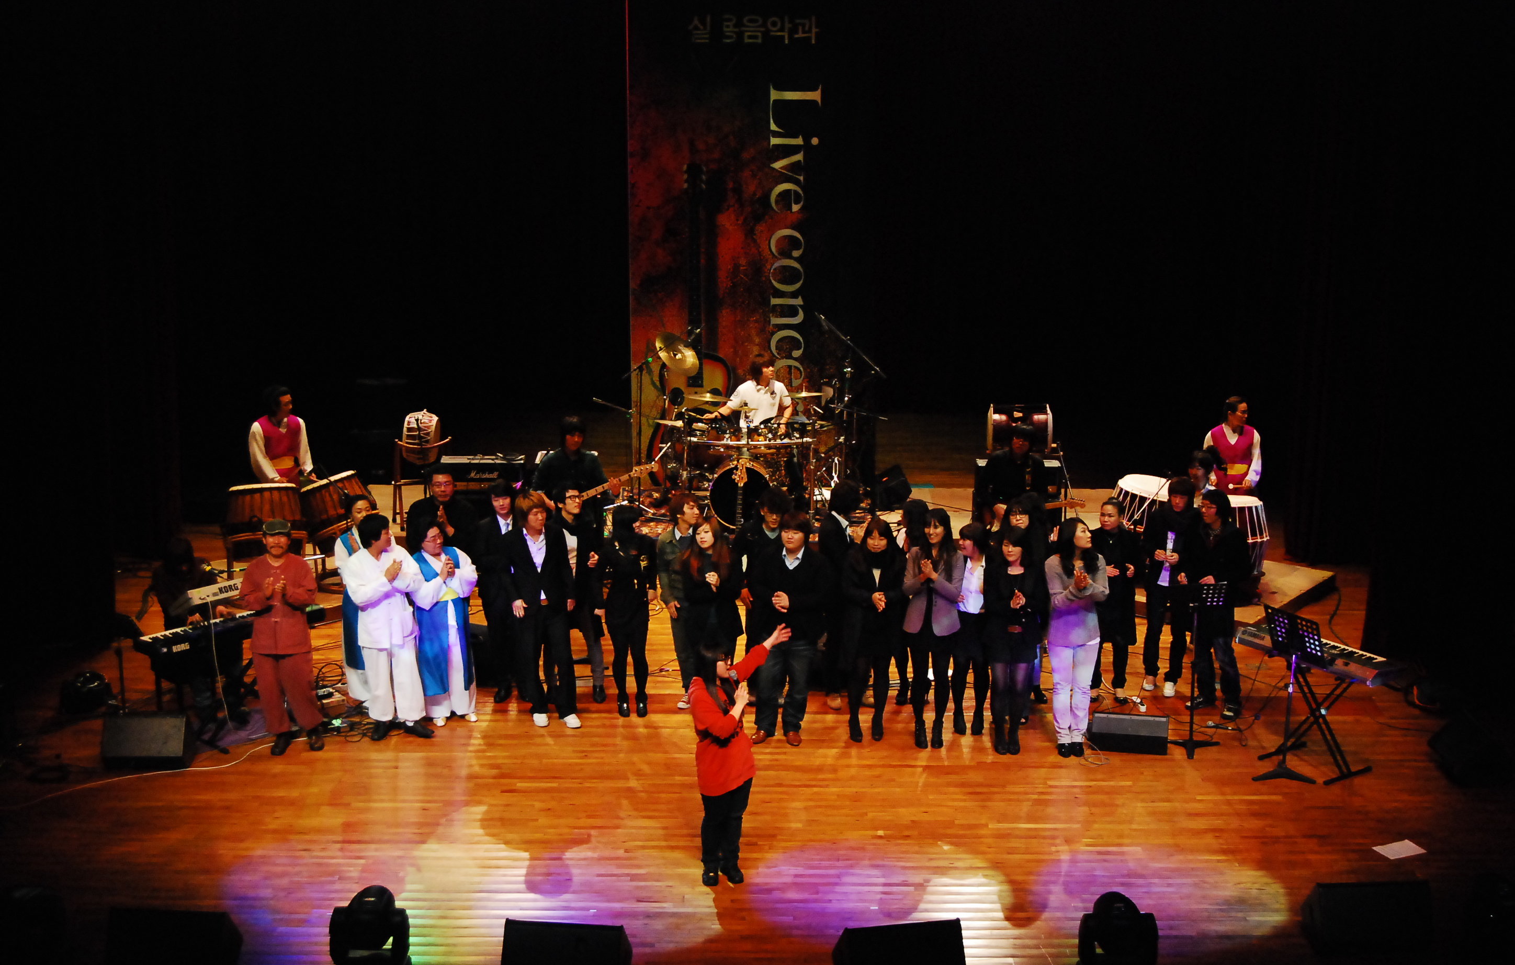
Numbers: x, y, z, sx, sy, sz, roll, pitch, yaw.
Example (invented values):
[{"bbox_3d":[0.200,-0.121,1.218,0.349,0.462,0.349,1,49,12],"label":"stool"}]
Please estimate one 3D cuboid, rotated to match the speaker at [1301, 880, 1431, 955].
[{"bbox_3d":[3.717,2.634,14.695,0.660,0.430,0.455,-1,16,-4],"label":"speaker"}]

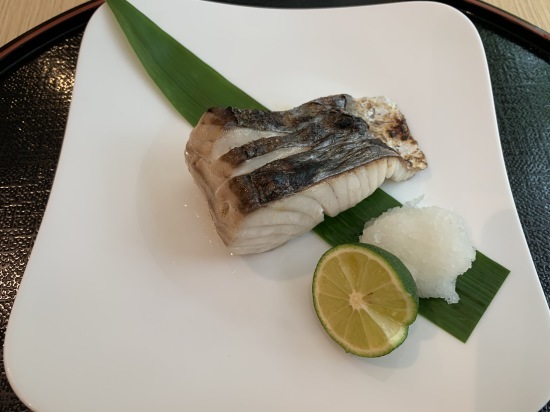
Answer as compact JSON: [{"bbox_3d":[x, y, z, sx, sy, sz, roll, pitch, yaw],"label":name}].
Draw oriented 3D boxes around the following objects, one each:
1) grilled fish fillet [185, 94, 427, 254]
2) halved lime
[{"bbox_3d":[0.016,-0.022,0.187,0.104,0.028,0.060,-18,68,-7],"label":"grilled fish fillet"},{"bbox_3d":[0.038,0.035,0.163,0.021,0.043,0.043,-7,61,-45],"label":"halved lime"}]

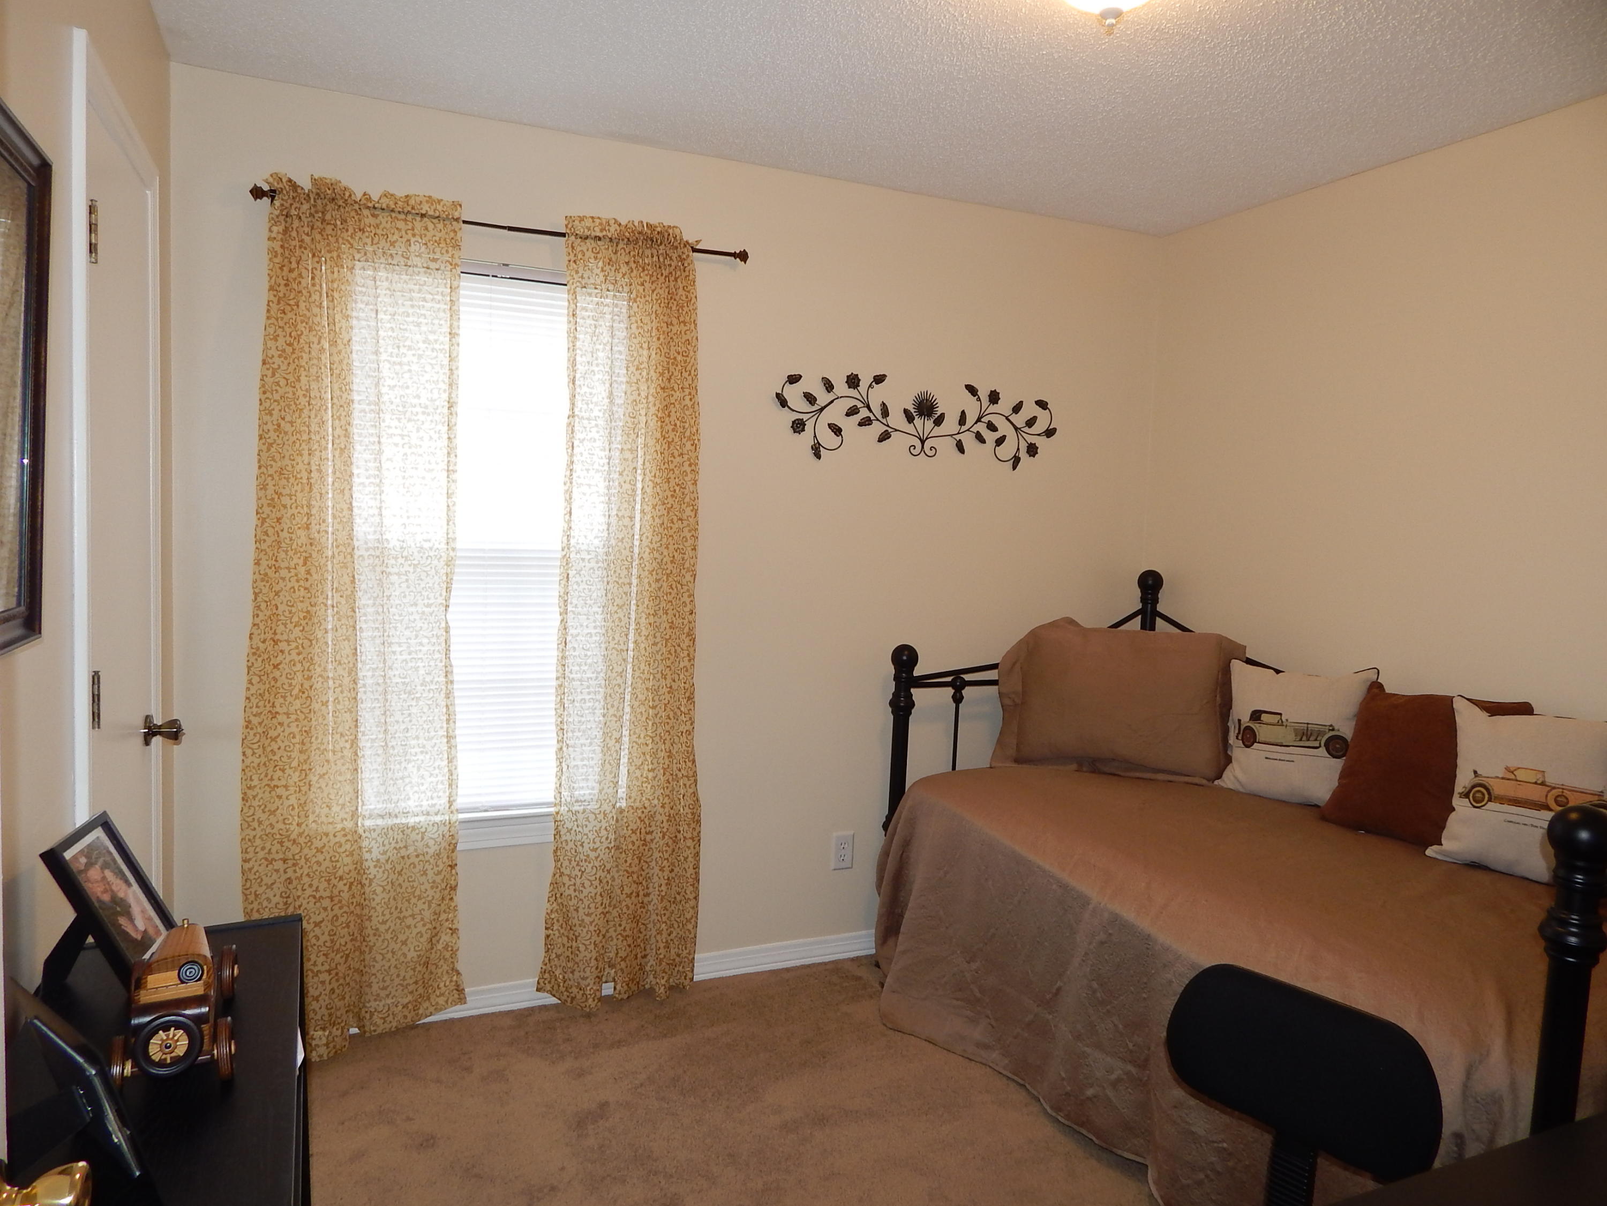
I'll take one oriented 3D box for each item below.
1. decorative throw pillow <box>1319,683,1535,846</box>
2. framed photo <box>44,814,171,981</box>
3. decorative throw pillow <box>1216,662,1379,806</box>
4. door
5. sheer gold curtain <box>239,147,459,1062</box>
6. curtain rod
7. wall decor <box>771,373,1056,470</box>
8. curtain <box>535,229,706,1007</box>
[{"bbox_3d":[1.541,0.409,2.678,0.140,0.410,0.425,23,-6,-26],"label":"decorative throw pillow"},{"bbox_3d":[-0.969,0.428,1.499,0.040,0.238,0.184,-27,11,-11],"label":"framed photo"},{"bbox_3d":[1.405,0.378,3.064,0.140,0.400,0.420,16,-7,-37],"label":"decorative throw pillow"},{"bbox_3d":[-1.301,0.191,2.020,0.040,2.040,0.620,0,4,-24],"label":"door"},{"bbox_3d":[-1.128,0.057,2.714,0.535,2.170,0.100,0,4,-24],"label":"sheer gold curtain"},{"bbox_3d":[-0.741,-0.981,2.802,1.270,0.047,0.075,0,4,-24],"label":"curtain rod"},{"bbox_3d":[0.383,-0.569,3.391,1.030,0.272,0.035,0,4,-24],"label":"wall decor"},{"bbox_3d":[-0.494,0.054,2.990,0.460,2.170,0.100,0,4,-24],"label":"curtain"}]

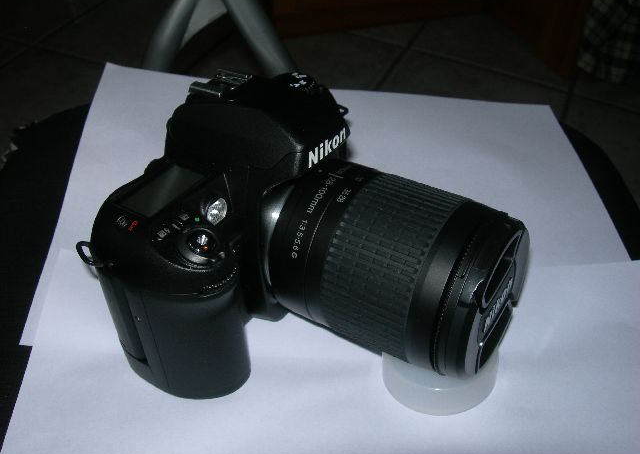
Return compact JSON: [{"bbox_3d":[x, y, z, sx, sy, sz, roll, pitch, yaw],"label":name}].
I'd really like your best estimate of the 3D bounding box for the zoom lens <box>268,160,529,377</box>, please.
[{"bbox_3d":[0.031,0.016,0.281,0.085,0.069,0.069,19,42,29],"label":"zoom lens"}]

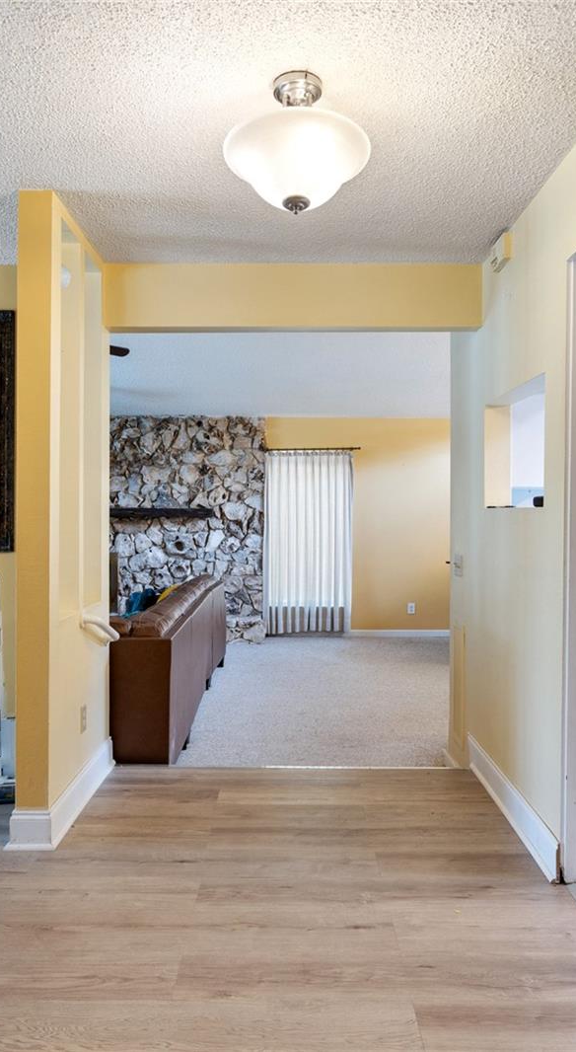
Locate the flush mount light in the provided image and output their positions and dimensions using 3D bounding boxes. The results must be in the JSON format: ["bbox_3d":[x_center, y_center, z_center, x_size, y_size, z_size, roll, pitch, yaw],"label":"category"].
[{"bbox_3d":[0.026,-1.041,2.064,0.411,0.365,0.411,0,1,0],"label":"flush mount light"}]

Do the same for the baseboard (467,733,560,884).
[{"bbox_3d":[0.900,1.128,3.090,0.025,0.145,1.190,0,1,0],"label":"baseboard"}]

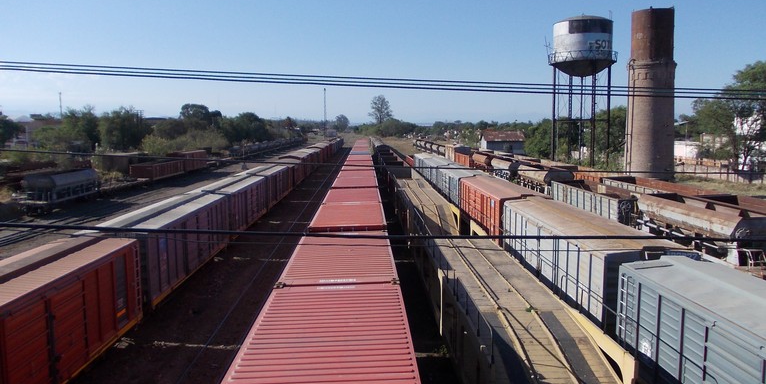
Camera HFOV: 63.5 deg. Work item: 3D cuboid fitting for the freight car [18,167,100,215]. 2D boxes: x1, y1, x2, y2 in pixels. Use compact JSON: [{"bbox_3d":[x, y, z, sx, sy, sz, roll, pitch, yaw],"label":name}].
[{"bbox_3d":[-28.385,-0.191,55.029,2.700,3.400,9.500,-1,6,-2],"label":"freight car"}]

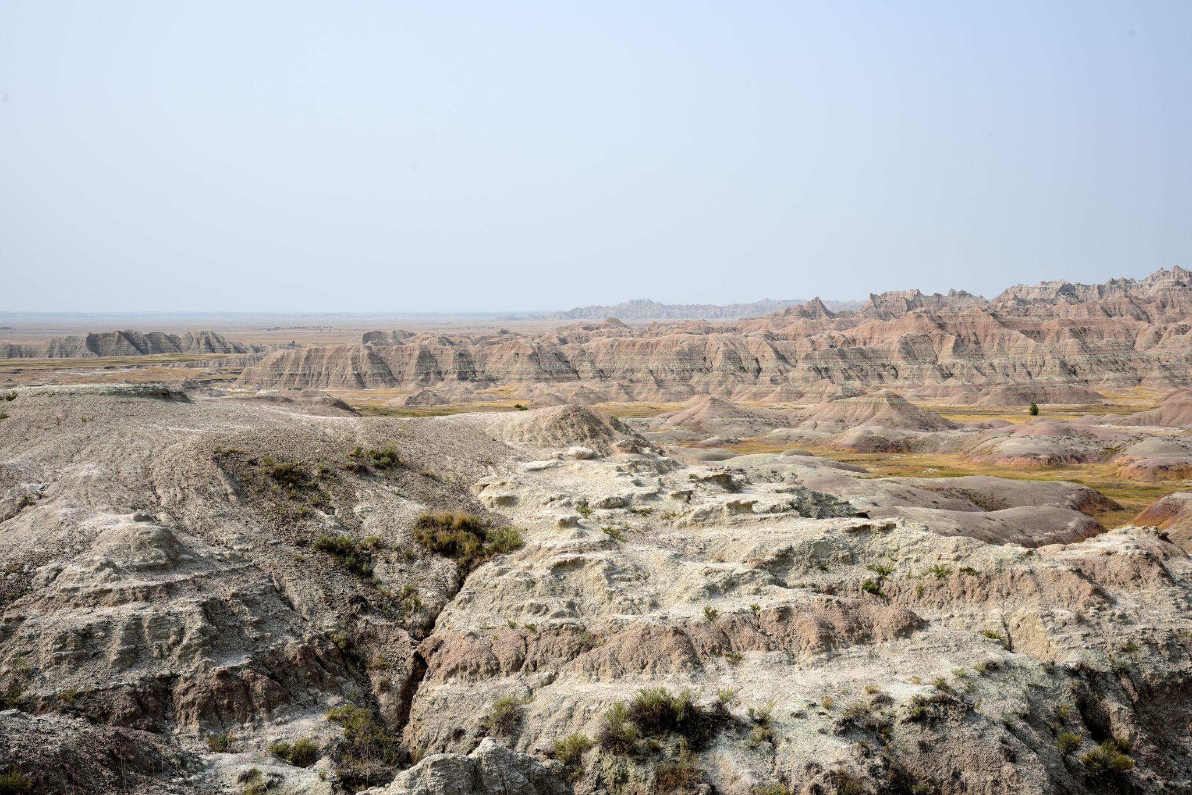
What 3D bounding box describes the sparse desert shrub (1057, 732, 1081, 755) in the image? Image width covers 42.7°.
[{"bbox_3d":[5.894,4.316,19.000,0.302,0.280,0.290,0,3,0],"label":"sparse desert shrub"}]

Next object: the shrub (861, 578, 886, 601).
[{"bbox_3d":[4.463,3.086,24.500,0.404,0.350,0.360,0,3,0],"label":"shrub"}]

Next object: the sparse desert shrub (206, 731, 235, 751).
[{"bbox_3d":[-5.296,4.857,21.500,0.407,0.232,0.346,0,3,0],"label":"sparse desert shrub"}]

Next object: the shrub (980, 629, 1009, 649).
[{"bbox_3d":[6.017,3.649,23.000,0.436,0.280,0.380,0,3,0],"label":"shrub"}]

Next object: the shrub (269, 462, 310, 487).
[{"bbox_3d":[-8.460,2.131,42.000,1.130,0.626,0.960,0,3,0],"label":"shrub"}]

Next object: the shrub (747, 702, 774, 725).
[{"bbox_3d":[2.227,4.297,20.700,0.367,0.257,0.312,0,3,0],"label":"shrub"}]

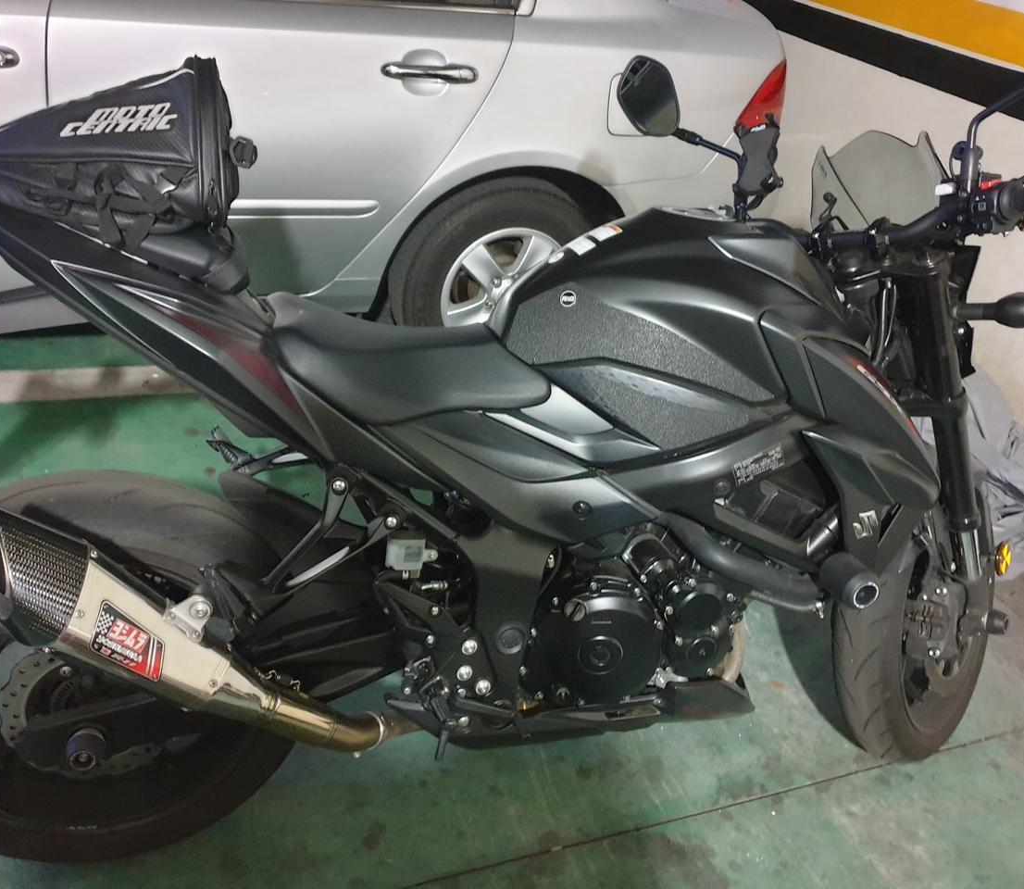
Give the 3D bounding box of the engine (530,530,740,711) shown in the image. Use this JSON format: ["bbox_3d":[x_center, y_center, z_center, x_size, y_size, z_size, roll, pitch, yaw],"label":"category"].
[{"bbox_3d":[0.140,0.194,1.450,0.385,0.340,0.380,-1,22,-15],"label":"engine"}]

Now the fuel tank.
[{"bbox_3d":[0.200,-0.176,1.335,0.500,0.320,0.364,-1,22,-15],"label":"fuel tank"}]

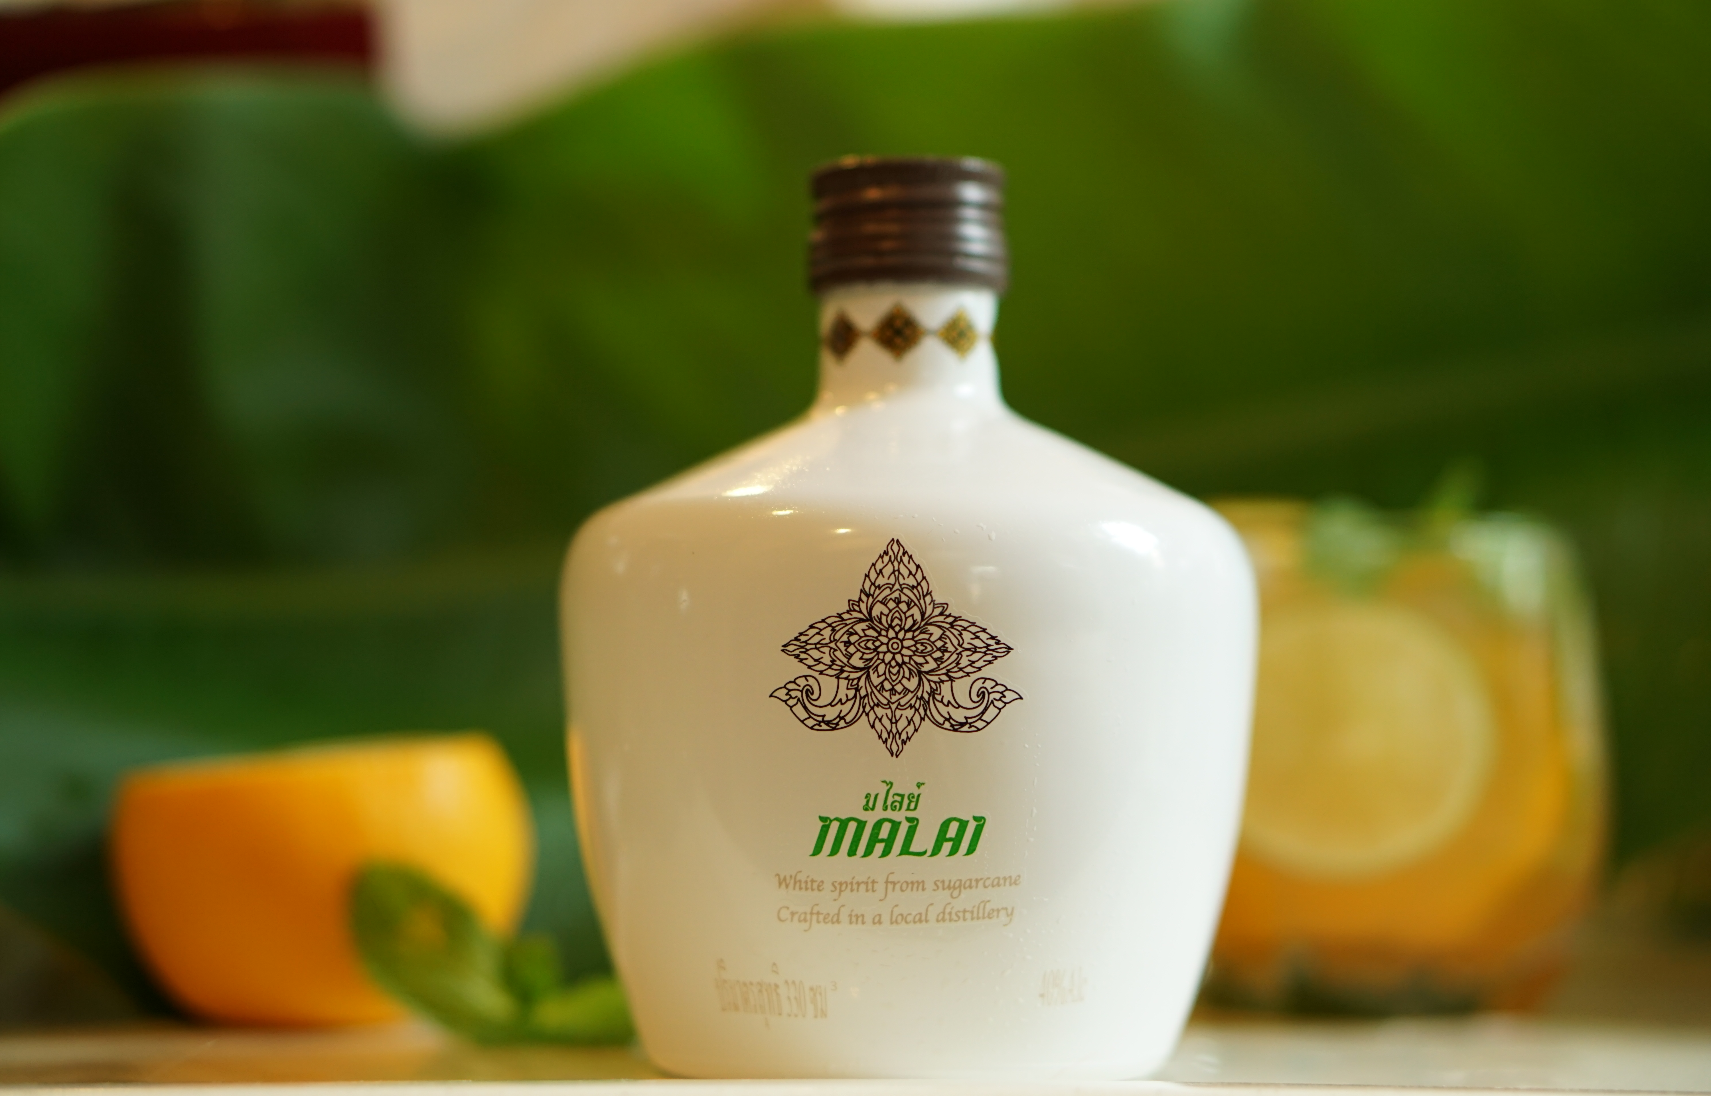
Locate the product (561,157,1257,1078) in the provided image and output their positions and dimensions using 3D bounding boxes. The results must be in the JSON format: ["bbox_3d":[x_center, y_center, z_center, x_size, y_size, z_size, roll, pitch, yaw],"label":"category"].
[{"bbox_3d":[0.008,0.010,0.503,0.098,0.126,0.098,0,-5,3],"label":"product"}]

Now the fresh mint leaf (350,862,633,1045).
[{"bbox_3d":[-0.056,0.064,0.572,0.051,0.029,0.036,0,-5,0],"label":"fresh mint leaf"}]

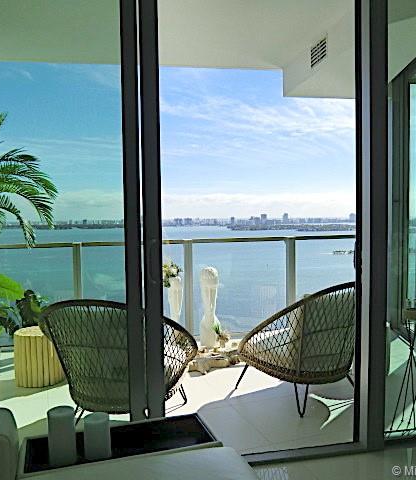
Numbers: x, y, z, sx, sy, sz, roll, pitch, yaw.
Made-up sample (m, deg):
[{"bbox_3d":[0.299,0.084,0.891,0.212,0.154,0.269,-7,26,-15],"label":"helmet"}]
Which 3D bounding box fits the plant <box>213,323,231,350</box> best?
[{"bbox_3d":[0.131,0.935,4.300,0.170,0.270,0.160,-1,3,-12],"label":"plant"}]

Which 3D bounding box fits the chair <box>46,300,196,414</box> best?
[{"bbox_3d":[-0.546,0.735,2.758,0.920,0.860,0.820,0,3,14],"label":"chair"}]

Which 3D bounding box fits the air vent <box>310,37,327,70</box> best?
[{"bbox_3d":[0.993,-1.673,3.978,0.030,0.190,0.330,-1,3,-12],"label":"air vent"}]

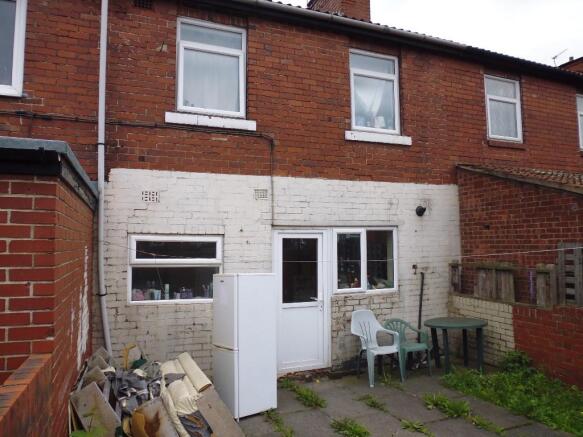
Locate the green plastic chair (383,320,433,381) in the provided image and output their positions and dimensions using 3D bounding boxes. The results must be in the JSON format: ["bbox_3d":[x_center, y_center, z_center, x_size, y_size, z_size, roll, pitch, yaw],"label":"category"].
[{"bbox_3d":[1.686,1.897,5.946,0.550,0.770,0.530,1,-4,-24],"label":"green plastic chair"}]

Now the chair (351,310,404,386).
[{"bbox_3d":[1.181,1.816,5.741,0.560,0.910,0.580,1,-4,-21],"label":"chair"}]

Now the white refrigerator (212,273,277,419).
[{"bbox_3d":[-0.549,1.435,4.763,0.562,1.560,0.545,2,-5,-35],"label":"white refrigerator"}]

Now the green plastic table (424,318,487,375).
[{"bbox_3d":[2.516,1.935,6.174,0.900,0.715,0.900,1,-4,-20],"label":"green plastic table"}]

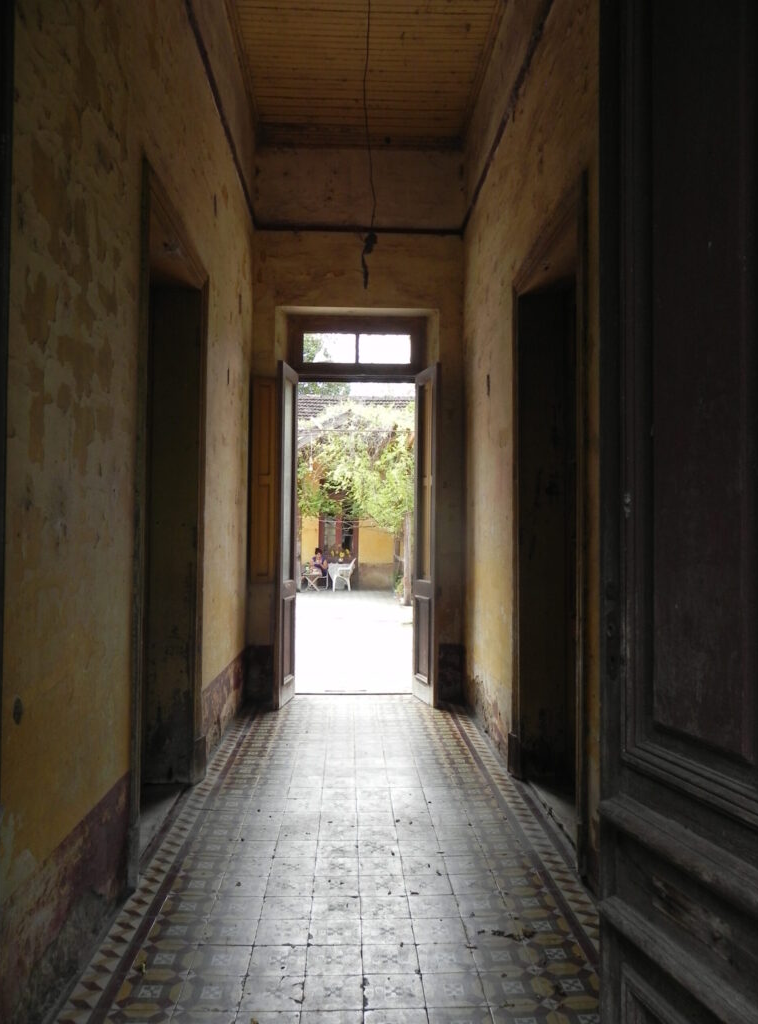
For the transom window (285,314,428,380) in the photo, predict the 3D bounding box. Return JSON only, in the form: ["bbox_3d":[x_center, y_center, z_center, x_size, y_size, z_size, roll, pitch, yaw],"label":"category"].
[{"bbox_3d":[-0.210,-1.588,7.409,1.320,0.600,0.090,1,-2,-2],"label":"transom window"}]

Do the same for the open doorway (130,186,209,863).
[{"bbox_3d":[-1.122,0.053,4.037,0.150,3.150,1.570,1,-2,-2],"label":"open doorway"}]

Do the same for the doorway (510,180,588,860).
[{"bbox_3d":[0.963,0.075,4.203,0.150,3.160,1.570,1,-2,-2],"label":"doorway"}]

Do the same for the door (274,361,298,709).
[{"bbox_3d":[-0.835,0.195,6.999,0.045,3.050,0.545,0,-2,8],"label":"door"}]

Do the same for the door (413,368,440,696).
[{"bbox_3d":[0.441,0.208,7.081,0.045,3.050,0.545,1,-2,-17],"label":"door"}]

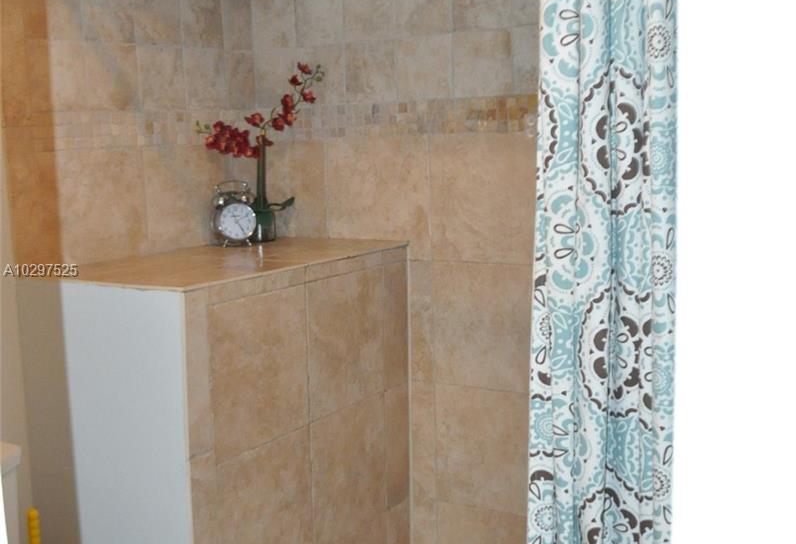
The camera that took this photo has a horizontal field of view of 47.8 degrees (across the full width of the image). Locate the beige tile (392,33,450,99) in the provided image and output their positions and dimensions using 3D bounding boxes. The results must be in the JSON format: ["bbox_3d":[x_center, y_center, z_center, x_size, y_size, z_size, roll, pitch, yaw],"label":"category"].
[{"bbox_3d":[0.072,-0.542,2.387,0.161,0.164,0.012,3,9,30],"label":"beige tile"}]

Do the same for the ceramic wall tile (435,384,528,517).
[{"bbox_3d":[0.249,0.470,2.381,0.327,0.327,0.012,3,9,31],"label":"ceramic wall tile"}]

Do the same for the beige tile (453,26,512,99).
[{"bbox_3d":[0.217,-0.534,2.304,0.164,0.164,0.012,3,8,31],"label":"beige tile"}]

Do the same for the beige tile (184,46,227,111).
[{"bbox_3d":[-0.513,-0.511,2.382,0.012,0.153,0.150,3,9,31],"label":"beige tile"}]

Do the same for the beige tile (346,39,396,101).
[{"bbox_3d":[-0.070,-0.552,2.473,0.164,0.164,0.012,3,8,31],"label":"beige tile"}]

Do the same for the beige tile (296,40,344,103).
[{"bbox_3d":[-0.207,-0.544,2.505,0.160,0.160,0.012,3,9,31],"label":"beige tile"}]

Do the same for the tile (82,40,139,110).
[{"bbox_3d":[-0.707,-0.481,2.208,0.010,0.159,0.166,4,10,33],"label":"tile"}]

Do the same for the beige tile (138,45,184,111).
[{"bbox_3d":[-0.594,-0.490,2.251,0.012,0.149,0.154,3,9,31],"label":"beige tile"}]

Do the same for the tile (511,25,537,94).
[{"bbox_3d":[0.359,-0.523,2.220,0.164,0.164,0.012,3,8,31],"label":"tile"}]

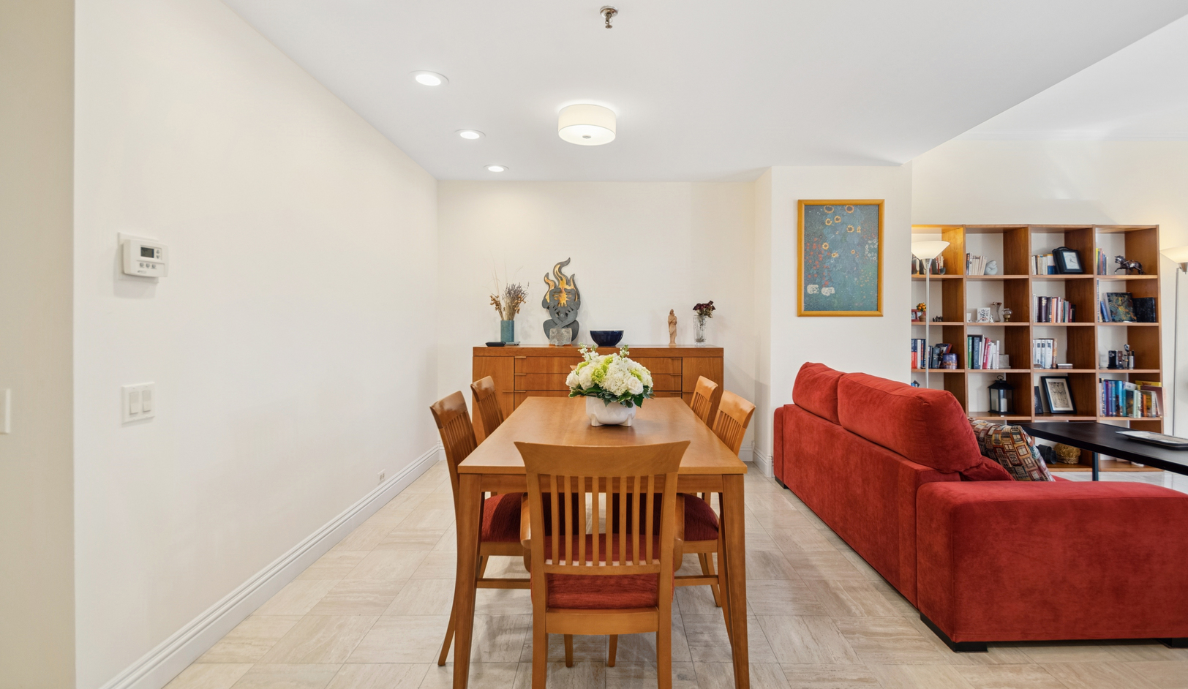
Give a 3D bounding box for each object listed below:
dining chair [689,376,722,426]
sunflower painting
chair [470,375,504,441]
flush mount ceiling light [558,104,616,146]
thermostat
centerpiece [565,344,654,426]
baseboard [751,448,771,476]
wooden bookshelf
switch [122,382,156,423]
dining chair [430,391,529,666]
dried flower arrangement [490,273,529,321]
[{"bbox_3d":[0.314,0.636,2.400,0.500,0.920,0.420,0,1,1],"label":"dining chair"},{"bbox_3d":[1.915,-0.668,3.840,0.660,0.905,0.030,0,1,1],"label":"sunflower painting"},{"bbox_3d":[-0.296,0.637,2.390,0.505,0.920,0.420,0,1,1],"label":"chair"},{"bbox_3d":[-0.040,-1.276,2.880,0.333,0.120,0.333,0,1,1],"label":"flush mount ceiling light"},{"bbox_3d":[-1.422,-0.274,1.562,0.042,0.110,0.135,0,1,1],"label":"thermostat"},{"bbox_3d":[0.070,0.171,2.200,0.385,0.350,0.360,0,1,1],"label":"centerpiece"},{"bbox_3d":[1.384,0.947,4.060,0.020,0.155,0.470,0,1,1],"label":"baseboard"},{"bbox_3d":[3.545,0.024,4.140,2.110,1.990,0.270,0,1,1],"label":"wooden bookshelf"},{"bbox_3d":[-1.444,0.183,1.575,0.012,0.114,0.113,0,1,1],"label":"switch"},{"bbox_3d":[-0.311,0.660,1.895,0.505,0.920,0.430,0,1,1],"label":"dining chair"},{"bbox_3d":[-0.704,-0.387,4.120,0.315,0.400,0.250,0,1,1],"label":"dried flower arrangement"}]

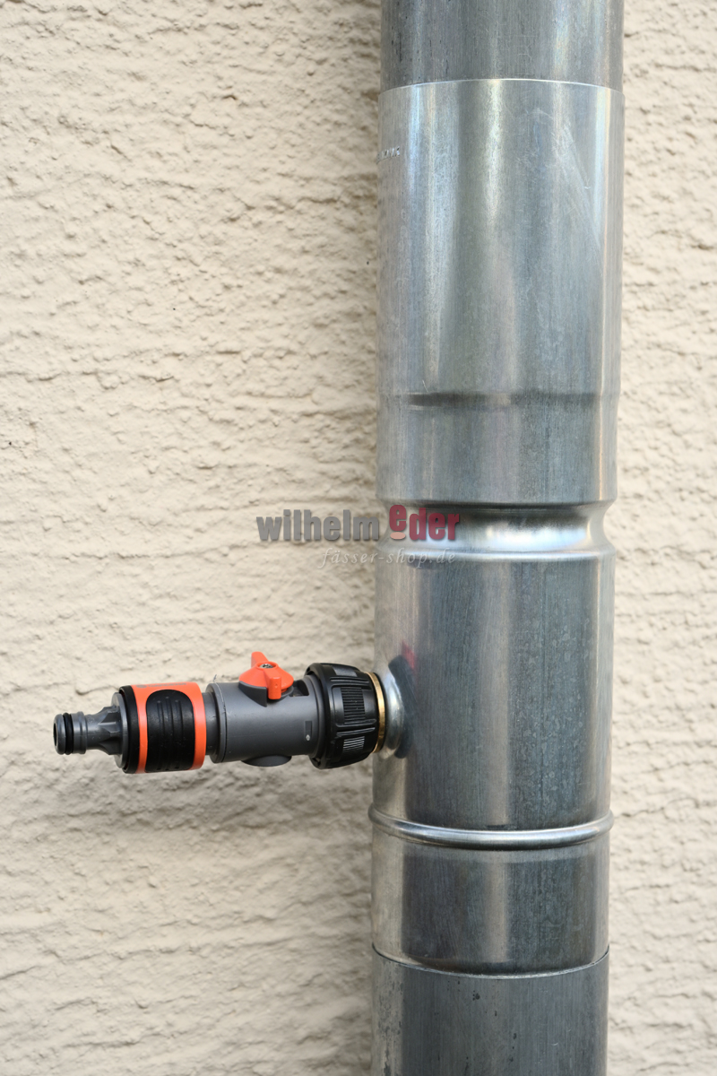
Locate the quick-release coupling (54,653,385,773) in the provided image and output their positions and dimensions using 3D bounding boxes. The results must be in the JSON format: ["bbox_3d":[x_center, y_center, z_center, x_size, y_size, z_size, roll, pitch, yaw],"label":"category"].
[{"bbox_3d":[-0.056,0.074,0.763,0.132,0.045,0.043,-2,15,-16],"label":"quick-release coupling"}]

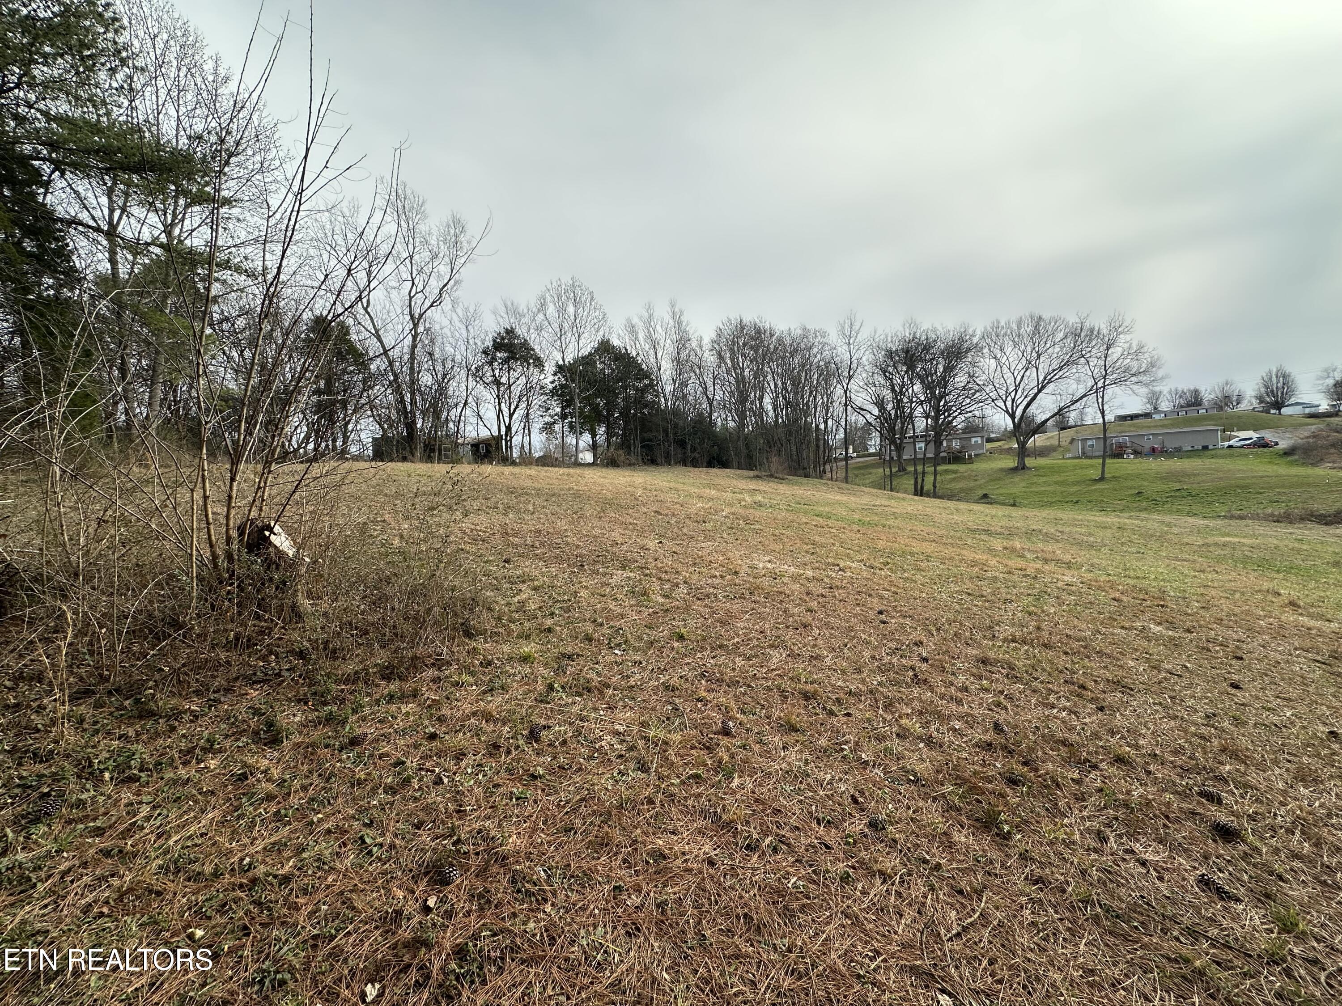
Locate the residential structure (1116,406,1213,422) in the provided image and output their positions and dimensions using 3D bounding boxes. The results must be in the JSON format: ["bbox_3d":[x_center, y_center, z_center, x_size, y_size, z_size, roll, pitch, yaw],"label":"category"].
[{"bbox_3d":[133.111,-24.250,147.889,19.800,4.000,8.000,-2,-2,23],"label":"residential structure"}]

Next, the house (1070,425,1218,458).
[{"bbox_3d":[81.676,-10.323,94.870,18.400,4.000,7.800,-2,-2,24],"label":"house"}]

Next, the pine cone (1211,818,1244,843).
[{"bbox_3d":[2.495,1.470,2.434,0.065,0.060,0.100,-2,-2,-3],"label":"pine cone"}]

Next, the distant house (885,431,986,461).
[{"bbox_3d":[48.910,-10.271,101.564,16.600,4.100,8.000,-2,-2,19],"label":"distant house"}]

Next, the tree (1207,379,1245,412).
[{"bbox_3d":[168.761,-32.509,165.000,8.000,10.518,8.500,0,-2,-44],"label":"tree"}]

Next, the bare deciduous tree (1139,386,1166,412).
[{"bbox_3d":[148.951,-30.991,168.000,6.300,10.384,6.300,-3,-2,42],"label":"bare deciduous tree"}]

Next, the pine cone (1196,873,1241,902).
[{"bbox_3d":[2.091,1.471,2.072,0.060,0.055,0.120,-1,-2,-17],"label":"pine cone"}]

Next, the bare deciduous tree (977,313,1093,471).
[{"bbox_3d":[44.174,-13.577,66.000,12.000,19.123,11.500,-3,-2,34],"label":"bare deciduous tree"}]

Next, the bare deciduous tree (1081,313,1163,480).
[{"bbox_3d":[47.289,-11.203,57.000,7.000,17.561,7.000,-3,-2,40],"label":"bare deciduous tree"}]

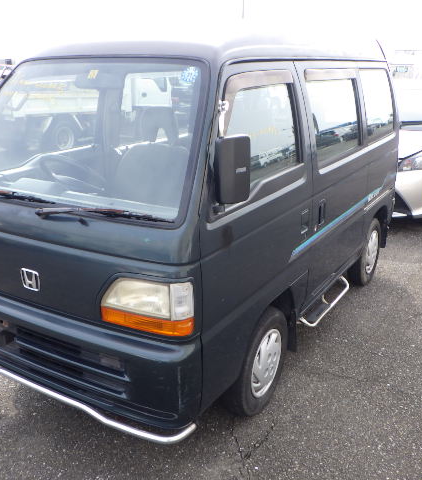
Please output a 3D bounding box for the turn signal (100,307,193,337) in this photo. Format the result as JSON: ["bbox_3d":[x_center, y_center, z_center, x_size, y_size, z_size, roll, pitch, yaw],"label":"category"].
[{"bbox_3d":[-0.234,0.287,1.877,0.330,0.080,0.110,5,19,18],"label":"turn signal"}]

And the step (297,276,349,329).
[{"bbox_3d":[0.697,0.369,3.154,0.140,0.075,0.710,10,21,30],"label":"step"}]

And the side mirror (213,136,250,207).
[{"bbox_3d":[0.074,-0.246,1.834,0.135,0.230,0.080,10,21,30],"label":"side mirror"}]

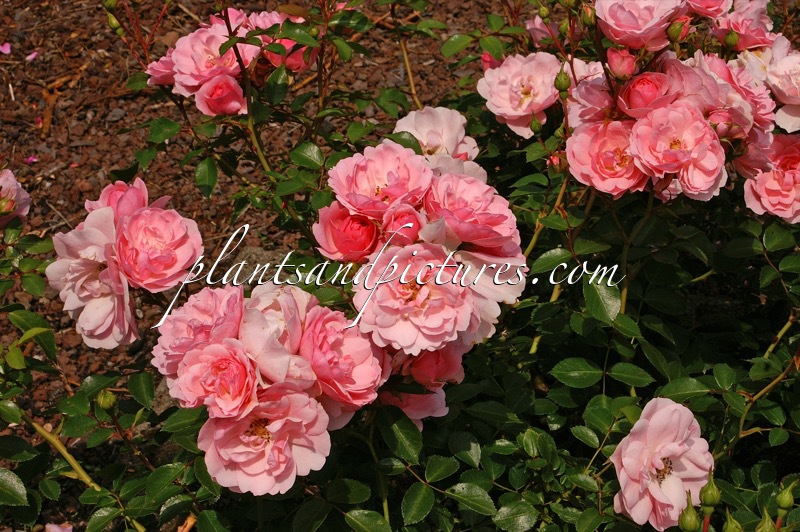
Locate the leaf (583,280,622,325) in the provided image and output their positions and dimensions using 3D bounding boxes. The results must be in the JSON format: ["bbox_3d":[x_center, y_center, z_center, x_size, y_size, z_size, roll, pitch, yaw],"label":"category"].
[{"bbox_3d":[0.139,0.023,1.150,0.026,0.008,0.044,-22,72,-18],"label":"leaf"}]

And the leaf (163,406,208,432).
[{"bbox_3d":[-0.140,0.100,1.080,0.033,0.005,0.016,-26,54,-20],"label":"leaf"}]

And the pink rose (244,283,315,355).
[{"bbox_3d":[-0.078,0.038,1.090,0.051,0.044,0.059,0,45,0],"label":"pink rose"}]

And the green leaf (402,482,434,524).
[{"bbox_3d":[0.011,0.153,1.070,0.019,0.007,0.030,27,72,10],"label":"green leaf"}]

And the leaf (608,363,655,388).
[{"bbox_3d":[0.167,0.078,1.200,0.034,0.007,0.019,12,53,2],"label":"leaf"}]

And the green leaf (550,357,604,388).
[{"bbox_3d":[0.127,0.077,1.200,0.037,0.007,0.025,0,60,0],"label":"green leaf"}]

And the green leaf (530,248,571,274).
[{"bbox_3d":[0.106,-0.003,1.160,0.035,0.008,0.023,-18,36,-10],"label":"green leaf"}]

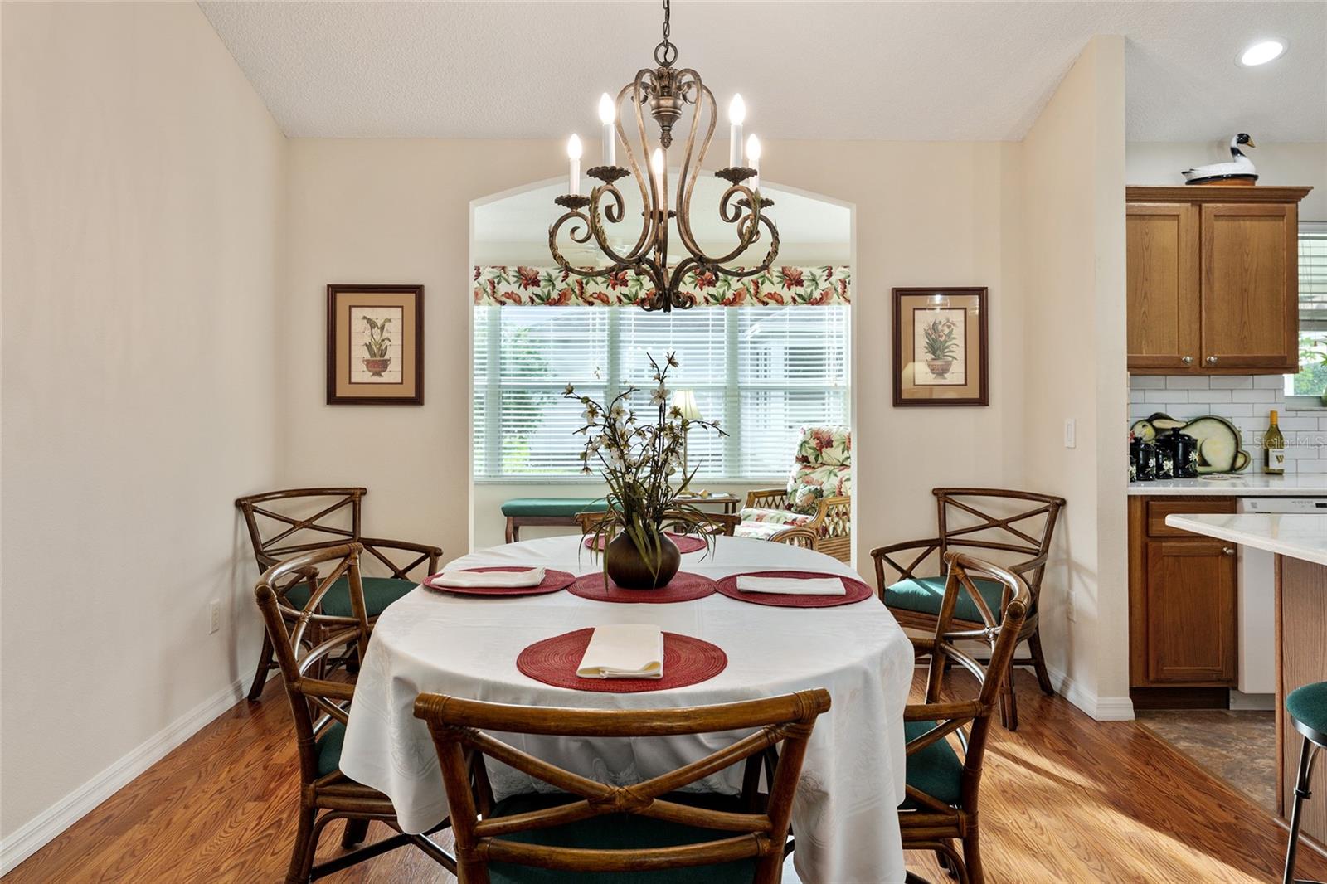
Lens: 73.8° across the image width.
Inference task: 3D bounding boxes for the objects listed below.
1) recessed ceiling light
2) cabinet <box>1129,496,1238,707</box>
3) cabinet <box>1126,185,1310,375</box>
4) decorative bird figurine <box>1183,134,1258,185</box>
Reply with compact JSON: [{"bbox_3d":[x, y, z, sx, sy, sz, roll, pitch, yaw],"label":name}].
[{"bbox_3d":[2.410,-1.567,3.560,0.163,0.030,0.163,0,-15,0],"label":"recessed ceiling light"},{"bbox_3d":[2.065,0.640,3.840,0.460,0.870,0.600,0,2,0],"label":"cabinet"},{"bbox_3d":[2.325,-0.705,3.975,0.930,0.810,0.345,0,2,0],"label":"cabinet"},{"bbox_3d":[2.485,-1.245,3.950,0.320,0.255,0.170,0,2,12],"label":"decorative bird figurine"}]

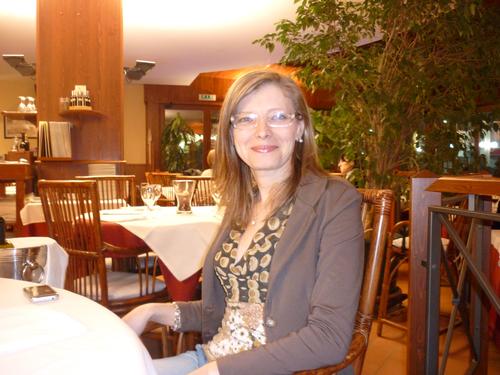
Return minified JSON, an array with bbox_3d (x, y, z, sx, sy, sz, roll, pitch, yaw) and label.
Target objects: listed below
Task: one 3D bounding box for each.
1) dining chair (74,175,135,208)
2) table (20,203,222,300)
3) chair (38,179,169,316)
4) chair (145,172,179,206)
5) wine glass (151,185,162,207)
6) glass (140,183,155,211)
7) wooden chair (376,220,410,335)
[{"bbox_3d":[-0.912,0.401,3.283,0.510,0.955,0.510,-2,3,-35],"label":"dining chair"},{"bbox_3d":[-0.462,0.526,2.859,1.100,0.750,1.080,0,3,0],"label":"table"},{"bbox_3d":[-0.702,0.441,2.364,0.500,0.965,0.500,3,4,40],"label":"chair"},{"bbox_3d":[-0.691,0.330,4.722,0.510,0.960,0.510,3,4,41],"label":"chair"},{"bbox_3d":[-0.605,0.059,3.107,0.078,0.168,0.078,0,3,0],"label":"wine glass"},{"bbox_3d":[-0.645,0.060,3.007,0.080,0.175,0.080,0,3,0],"label":"glass"},{"bbox_3d":[1.068,0.462,2.865,0.470,0.890,0.490,-2,3,-37],"label":"wooden chair"}]

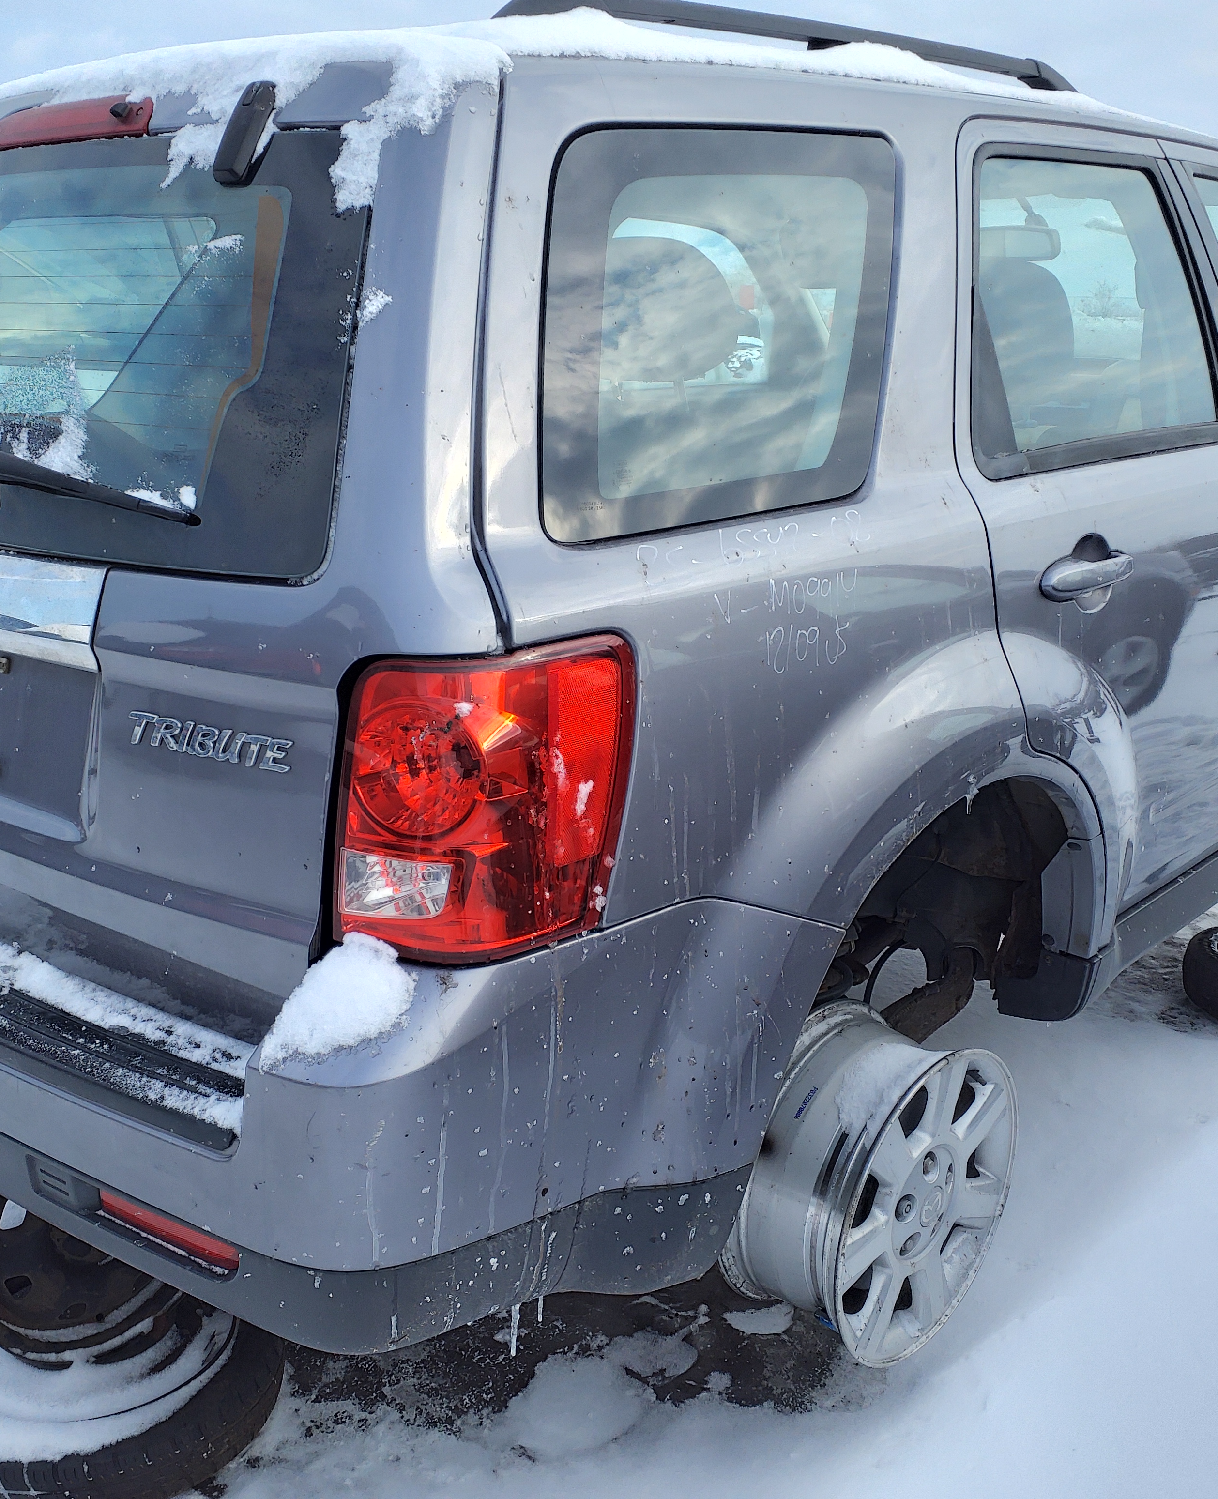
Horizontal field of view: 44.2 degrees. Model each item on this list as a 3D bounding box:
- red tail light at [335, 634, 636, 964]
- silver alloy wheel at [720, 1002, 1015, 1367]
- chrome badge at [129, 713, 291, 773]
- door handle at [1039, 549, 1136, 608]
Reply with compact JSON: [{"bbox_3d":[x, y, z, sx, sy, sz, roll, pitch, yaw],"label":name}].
[{"bbox_3d":[-0.123,0.035,1.357,0.205,0.285,0.260,13,22,40],"label":"red tail light"},{"bbox_3d":[0.363,0.595,2.081,0.203,0.441,0.441,16,23,42],"label":"silver alloy wheel"},{"bbox_3d":[-0.376,-0.013,1.412,0.215,0.035,0.012,11,14,33],"label":"chrome badge"},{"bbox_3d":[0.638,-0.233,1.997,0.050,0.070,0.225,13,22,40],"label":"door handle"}]

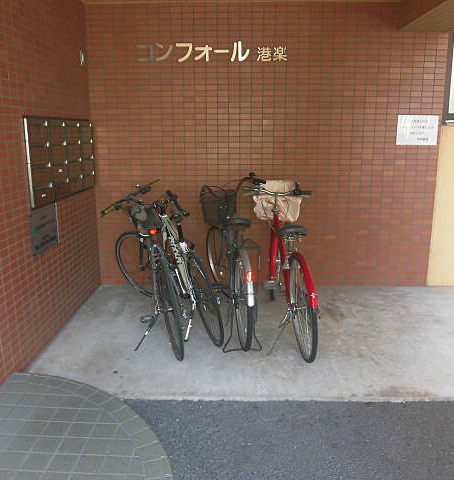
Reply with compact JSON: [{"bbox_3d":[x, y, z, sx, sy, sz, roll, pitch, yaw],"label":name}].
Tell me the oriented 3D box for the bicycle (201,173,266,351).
[{"bbox_3d":[0.078,0.066,3.299,0.535,1.090,1.730,-1,11,-7],"label":"bicycle"}]

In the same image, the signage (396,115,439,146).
[{"bbox_3d":[1.705,-0.973,3.956,0.364,0.257,0.010,0,11,1],"label":"signage"}]

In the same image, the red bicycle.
[{"bbox_3d":[0.379,0.114,3.198,0.515,1.035,1.820,-1,11,-4],"label":"red bicycle"}]

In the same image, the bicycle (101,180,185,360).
[{"bbox_3d":[-0.584,0.134,3.103,0.530,1.030,1.685,-3,11,-16],"label":"bicycle"}]

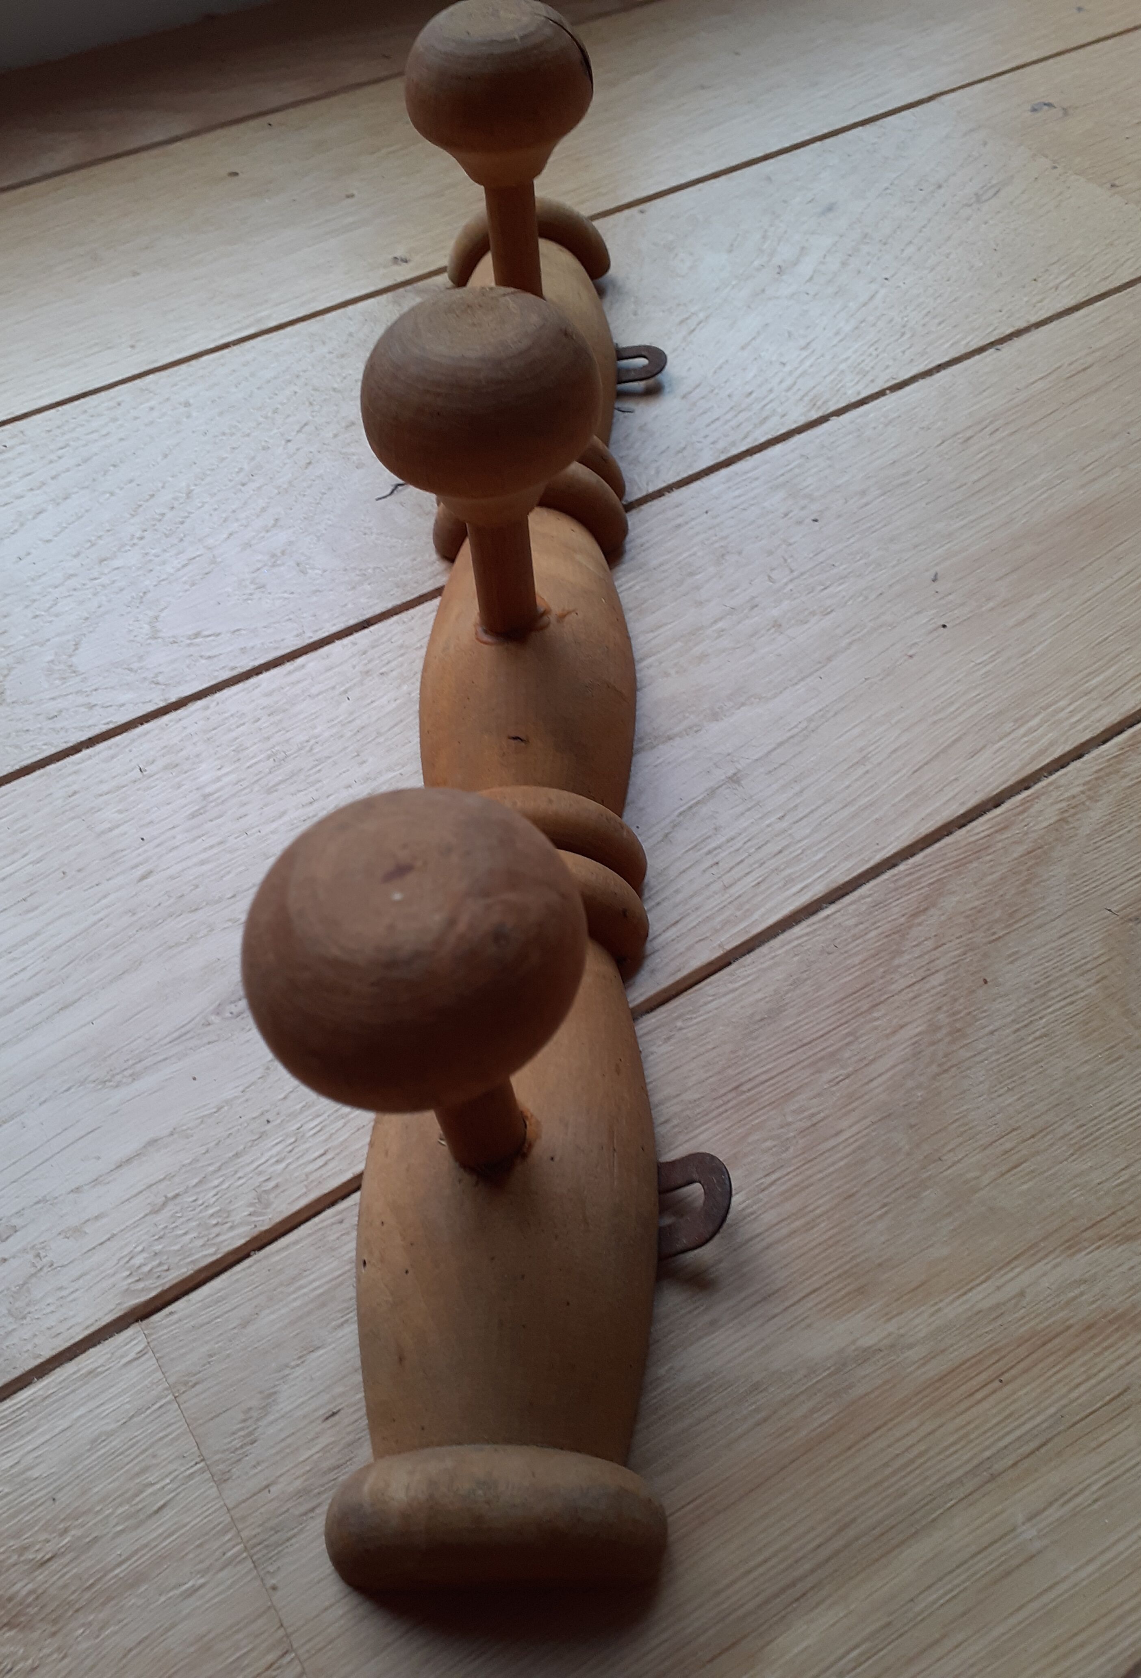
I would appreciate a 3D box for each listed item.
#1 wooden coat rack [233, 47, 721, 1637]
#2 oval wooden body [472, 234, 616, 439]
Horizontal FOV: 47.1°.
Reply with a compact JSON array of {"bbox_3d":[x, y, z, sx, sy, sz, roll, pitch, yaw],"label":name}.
[{"bbox_3d":[-0.009,-0.071,0.306,0.081,0.109,0.419,0,53,0],"label":"wooden coat rack"},{"bbox_3d":[-0.014,-0.157,0.421,0.055,0.028,0.106,0,53,0],"label":"oval wooden body"}]

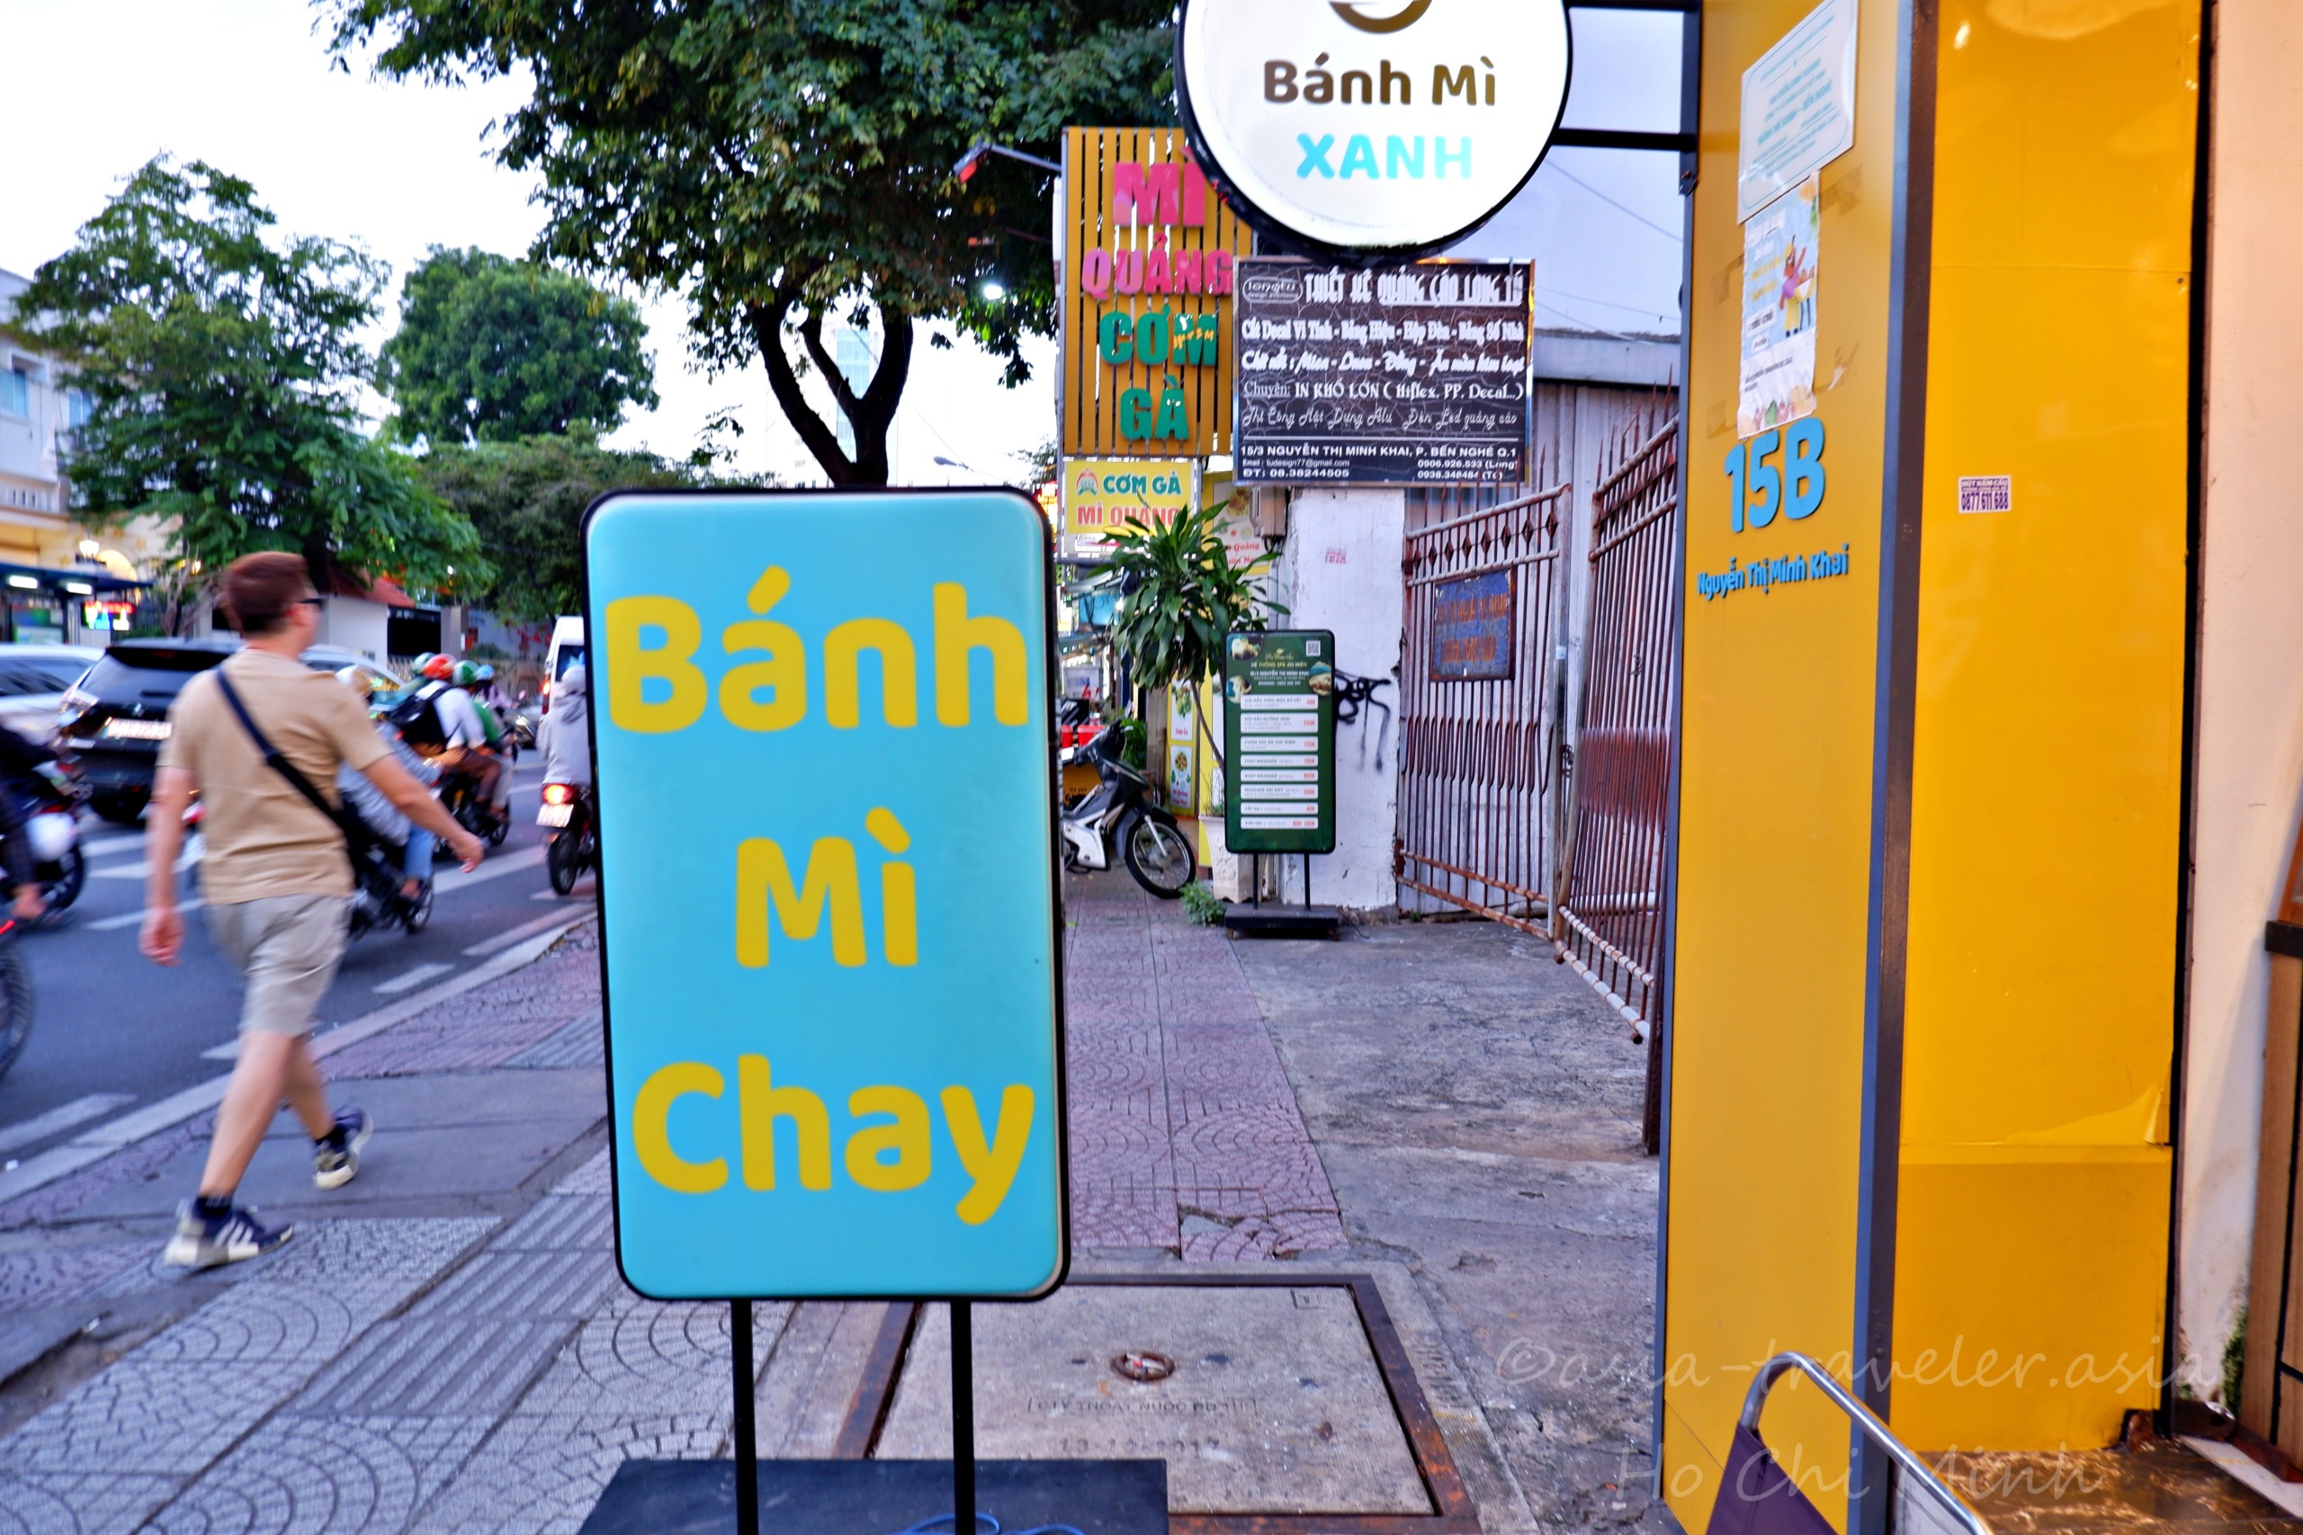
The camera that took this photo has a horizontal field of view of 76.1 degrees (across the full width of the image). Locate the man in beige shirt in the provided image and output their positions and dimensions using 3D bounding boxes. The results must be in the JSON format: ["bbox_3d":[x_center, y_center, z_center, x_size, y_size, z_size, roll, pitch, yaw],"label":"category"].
[{"bbox_3d":[-2.120,0.302,3.760,0.560,1.700,0.740,1,3,22],"label":"man in beige shirt"}]

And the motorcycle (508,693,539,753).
[{"bbox_3d":[-10.600,-0.462,25.008,0.700,1.120,1.850,1,3,12],"label":"motorcycle"}]

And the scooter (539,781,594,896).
[{"bbox_3d":[-3.920,0.309,10.429,0.700,1.100,1.900,0,3,0],"label":"scooter"}]

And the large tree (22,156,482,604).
[{"bbox_3d":[-16.600,-5.481,27.460,7.600,11.000,7.600,0,3,0],"label":"large tree"}]

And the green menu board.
[{"bbox_3d":[0.725,-0.164,8.172,0.620,1.250,0.080,0,3,0],"label":"green menu board"}]

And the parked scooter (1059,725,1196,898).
[{"bbox_3d":[-0.630,0.311,9.578,1.900,1.100,0.700,-1,3,-10],"label":"parked scooter"}]

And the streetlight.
[{"bbox_3d":[-1.010,-4.136,10.106,0.800,0.270,0.220,0,3,0],"label":"streetlight"}]

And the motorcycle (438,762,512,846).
[{"bbox_3d":[-5.720,0.174,12.324,0.700,1.100,1.900,0,3,2],"label":"motorcycle"}]

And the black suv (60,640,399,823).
[{"bbox_3d":[-9.600,-0.381,15.901,1.760,1.750,4.500,0,3,-1],"label":"black suv"}]

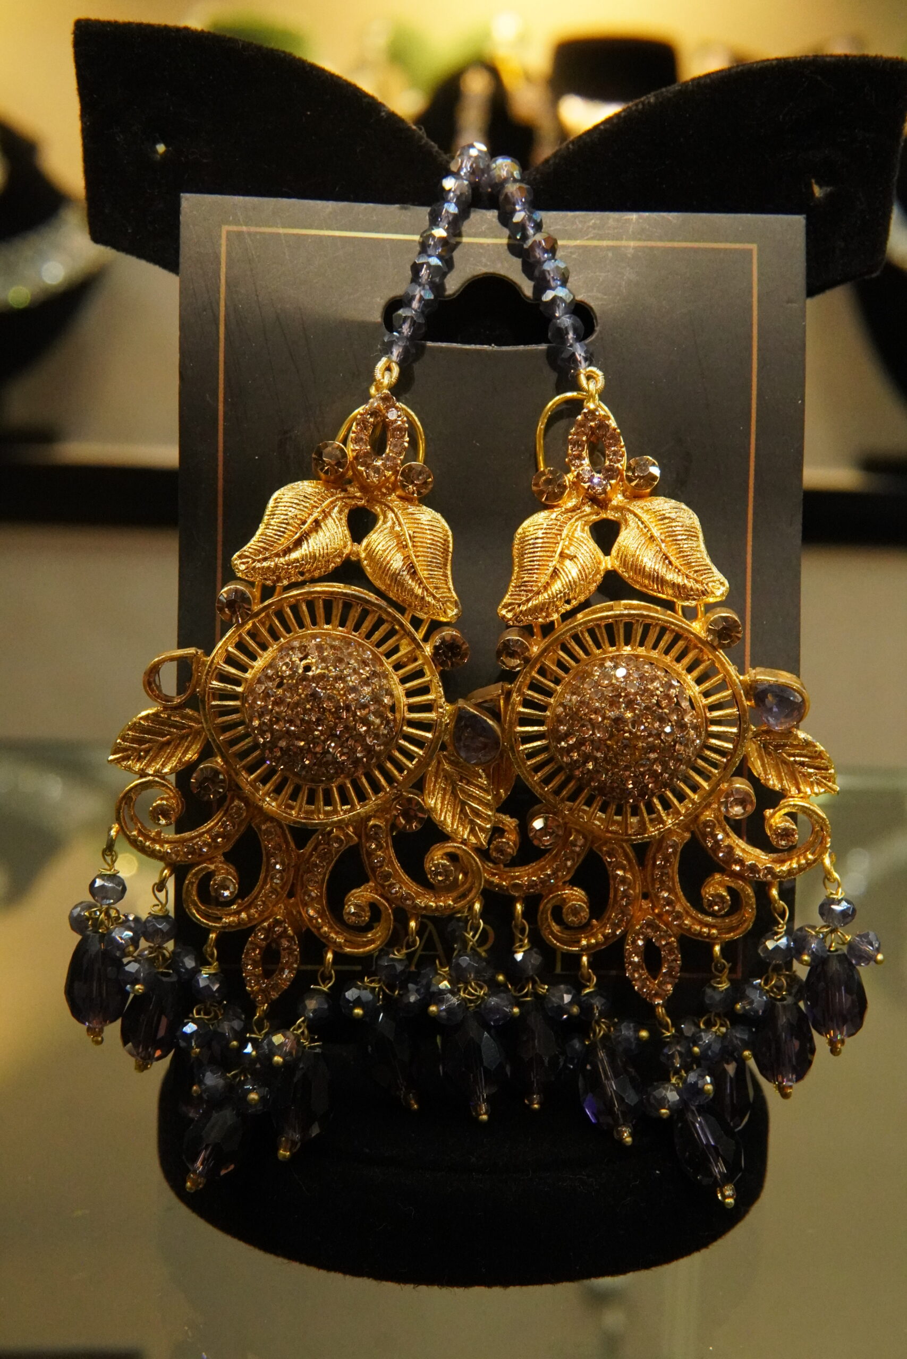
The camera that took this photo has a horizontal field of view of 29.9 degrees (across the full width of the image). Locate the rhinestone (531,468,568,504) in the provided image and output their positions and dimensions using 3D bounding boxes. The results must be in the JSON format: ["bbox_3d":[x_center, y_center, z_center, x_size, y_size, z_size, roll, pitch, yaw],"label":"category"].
[{"bbox_3d":[0.014,-0.029,0.250,0.005,0.005,0.004,4,3,7],"label":"rhinestone"}]

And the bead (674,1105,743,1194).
[{"bbox_3d":[0.035,0.064,0.232,0.009,0.013,0.009,-22,5,3],"label":"bead"}]

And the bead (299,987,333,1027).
[{"bbox_3d":[-0.021,0.049,0.255,0.005,0.005,0.005,15,-3,0],"label":"bead"}]

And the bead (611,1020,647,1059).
[{"bbox_3d":[0.026,0.053,0.249,0.005,0.005,0.005,0,6,-45],"label":"bead"}]

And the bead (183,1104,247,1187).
[{"bbox_3d":[-0.035,0.068,0.249,0.009,0.015,0.009,22,-12,0],"label":"bead"}]

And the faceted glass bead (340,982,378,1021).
[{"bbox_3d":[-0.014,0.048,0.253,0.005,0.005,0.005,18,53,0],"label":"faceted glass bead"}]

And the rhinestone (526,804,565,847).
[{"bbox_3d":[0.013,0.020,0.236,0.005,0.005,0.004,1,11,-1],"label":"rhinestone"}]

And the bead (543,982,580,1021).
[{"bbox_3d":[0.015,0.044,0.233,0.004,0.005,0.005,34,10,24],"label":"bead"}]

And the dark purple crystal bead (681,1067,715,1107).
[{"bbox_3d":[0.036,0.059,0.248,0.006,0.006,0.005,0,9,-30],"label":"dark purple crystal bead"}]

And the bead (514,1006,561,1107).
[{"bbox_3d":[0.013,0.057,0.255,0.009,0.015,0.009,-2,-6,0],"label":"bead"}]

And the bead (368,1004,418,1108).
[{"bbox_3d":[-0.009,0.056,0.252,0.008,0.015,0.008,-18,7,0],"label":"bead"}]

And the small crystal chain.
[{"bbox_3d":[0.005,-0.059,0.239,0.029,0.032,0.009,1,6,-1],"label":"small crystal chain"}]

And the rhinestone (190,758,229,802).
[{"bbox_3d":[-0.036,0.015,0.251,0.005,0.005,0.004,2,10,-1],"label":"rhinestone"}]

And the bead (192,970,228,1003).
[{"bbox_3d":[-0.036,0.045,0.251,0.005,0.005,0.005,2,15,0],"label":"bead"}]

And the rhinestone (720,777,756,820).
[{"bbox_3d":[0.043,0.018,0.258,0.005,0.005,0.003,1,19,3],"label":"rhinestone"}]

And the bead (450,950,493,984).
[{"bbox_3d":[0.003,0.043,0.252,0.006,0.005,0.006,2,12,0],"label":"bead"}]

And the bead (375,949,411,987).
[{"bbox_3d":[-0.009,0.044,0.257,0.005,0.005,0.005,6,6,0],"label":"bead"}]

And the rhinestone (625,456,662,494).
[{"bbox_3d":[0.028,-0.030,0.250,0.005,0.005,0.004,4,2,6],"label":"rhinestone"}]

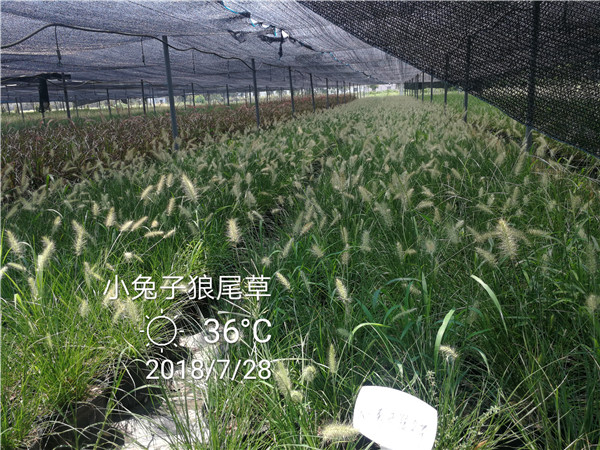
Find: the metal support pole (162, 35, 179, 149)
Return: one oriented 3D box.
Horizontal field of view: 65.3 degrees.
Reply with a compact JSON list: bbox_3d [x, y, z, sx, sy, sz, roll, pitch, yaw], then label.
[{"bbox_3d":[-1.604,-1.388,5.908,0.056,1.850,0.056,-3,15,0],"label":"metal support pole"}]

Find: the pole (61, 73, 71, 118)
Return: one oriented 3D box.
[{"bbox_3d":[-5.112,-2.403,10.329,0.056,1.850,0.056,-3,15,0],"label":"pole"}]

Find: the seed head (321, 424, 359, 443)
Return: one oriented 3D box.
[{"bbox_3d":[0.104,0.532,1.200,0.095,0.040,0.040,-8,15,-6],"label":"seed head"}]

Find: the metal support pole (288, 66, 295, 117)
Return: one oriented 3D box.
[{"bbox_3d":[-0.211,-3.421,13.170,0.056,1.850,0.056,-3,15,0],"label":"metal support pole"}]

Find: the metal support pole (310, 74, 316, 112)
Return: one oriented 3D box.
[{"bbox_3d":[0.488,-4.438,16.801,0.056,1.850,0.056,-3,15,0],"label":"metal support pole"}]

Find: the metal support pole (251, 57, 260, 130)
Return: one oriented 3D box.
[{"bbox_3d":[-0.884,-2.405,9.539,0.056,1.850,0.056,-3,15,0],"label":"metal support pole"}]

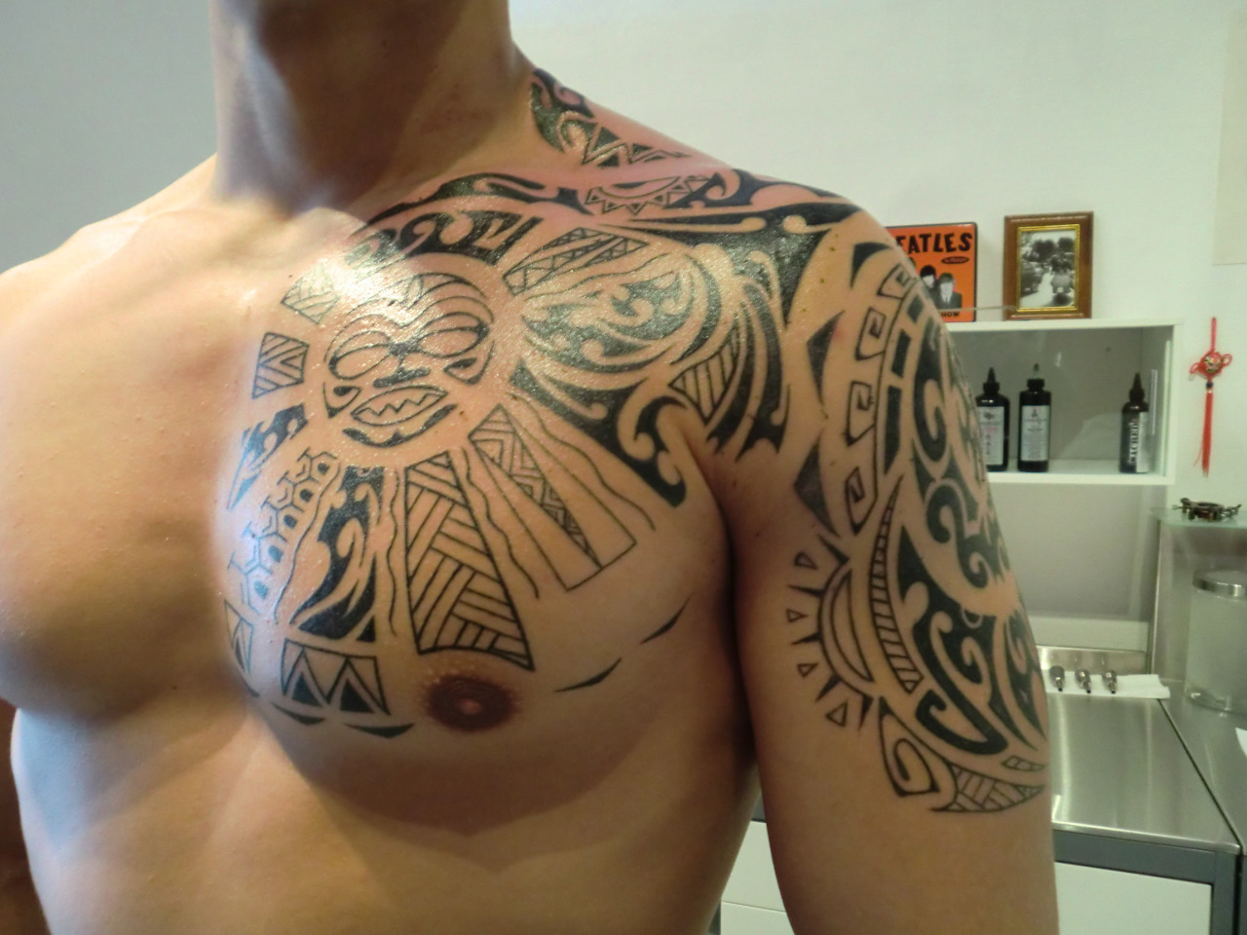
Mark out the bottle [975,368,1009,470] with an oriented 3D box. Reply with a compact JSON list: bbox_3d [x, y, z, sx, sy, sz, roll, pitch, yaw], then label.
[{"bbox_3d":[0.680,-0.089,1.725,0.059,0.187,0.059,1,10,20],"label":"bottle"}]

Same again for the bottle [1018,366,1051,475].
[{"bbox_3d":[0.748,-0.090,1.700,0.054,0.193,0.054,1,10,22],"label":"bottle"}]

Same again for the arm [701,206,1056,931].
[{"bbox_3d":[0.121,0.059,0.425,0.145,0.352,0.138,-8,9,17],"label":"arm"}]

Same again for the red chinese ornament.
[{"bbox_3d":[1.073,-0.129,1.707,0.066,0.288,0.025,1,9,19],"label":"red chinese ornament"}]

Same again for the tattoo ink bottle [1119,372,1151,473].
[{"bbox_3d":[0.904,-0.080,1.650,0.048,0.175,0.048,2,10,25],"label":"tattoo ink bottle"}]

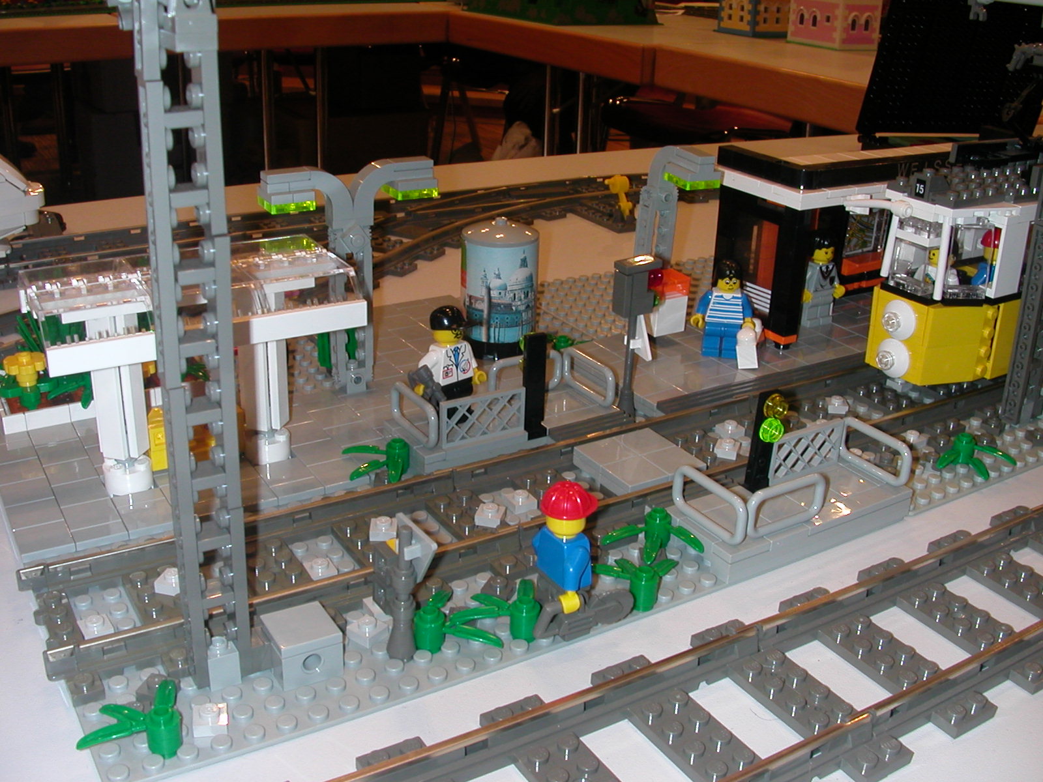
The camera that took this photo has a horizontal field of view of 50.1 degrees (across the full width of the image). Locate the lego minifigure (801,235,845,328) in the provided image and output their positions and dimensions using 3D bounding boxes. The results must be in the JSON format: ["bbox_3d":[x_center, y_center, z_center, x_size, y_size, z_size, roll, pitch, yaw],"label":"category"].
[{"bbox_3d":[0.140,-0.052,0.521,0.024,0.042,0.012,-12,27,-30],"label":"lego minifigure"}]

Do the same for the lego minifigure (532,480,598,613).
[{"bbox_3d":[0.013,0.044,0.294,0.014,0.043,0.024,-12,27,-30],"label":"lego minifigure"}]

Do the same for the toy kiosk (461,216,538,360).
[{"bbox_3d":[-0.009,-0.045,0.469,0.032,0.057,0.032,2,23,-1],"label":"toy kiosk"}]

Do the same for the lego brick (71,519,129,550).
[{"bbox_3d":[-0.128,0.044,0.339,0.016,0.003,0.008,-12,27,-30],"label":"lego brick"}]

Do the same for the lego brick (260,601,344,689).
[{"bbox_3d":[-0.055,0.064,0.281,0.016,0.013,0.016,-12,27,-30],"label":"lego brick"}]

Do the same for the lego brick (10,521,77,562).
[{"bbox_3d":[-0.143,0.046,0.336,0.016,0.003,0.016,-12,27,-30],"label":"lego brick"}]

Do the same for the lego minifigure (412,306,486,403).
[{"bbox_3d":[-0.023,-0.008,0.384,0.014,0.042,0.024,22,30,37],"label":"lego minifigure"}]

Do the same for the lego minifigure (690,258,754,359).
[{"bbox_3d":[0.087,-0.035,0.473,0.024,0.042,0.012,5,24,7],"label":"lego minifigure"}]

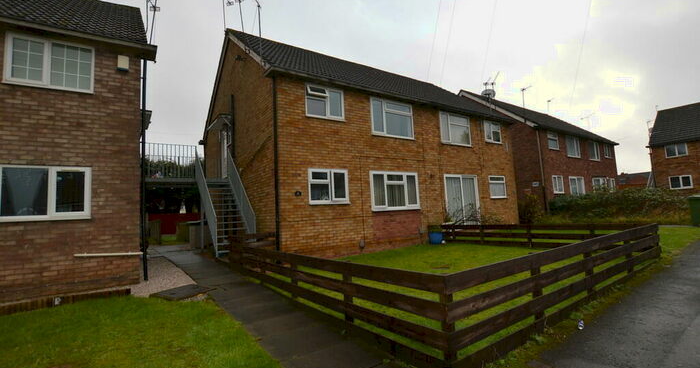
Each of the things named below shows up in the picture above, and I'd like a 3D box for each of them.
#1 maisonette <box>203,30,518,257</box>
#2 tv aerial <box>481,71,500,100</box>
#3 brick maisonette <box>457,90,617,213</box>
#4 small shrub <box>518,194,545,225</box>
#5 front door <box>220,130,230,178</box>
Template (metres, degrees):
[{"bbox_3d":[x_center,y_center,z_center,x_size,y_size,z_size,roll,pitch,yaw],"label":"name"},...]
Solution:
[{"bbox_3d":[0.299,-1.729,14.880,11.900,8.500,9.500,0,-6,-35],"label":"maisonette"},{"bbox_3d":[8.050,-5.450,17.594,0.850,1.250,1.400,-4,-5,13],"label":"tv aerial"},{"bbox_3d":[12.109,-1.758,23.031,11.950,8.400,9.500,0,-6,-35],"label":"brick maisonette"},{"bbox_3d":[8.730,1.278,15.000,1.150,1.600,1.150,0,-6,-35],"label":"small shrub"},{"bbox_3d":[-4.918,-1.199,12.191,0.100,2.000,0.930,0,-6,-35],"label":"front door"}]

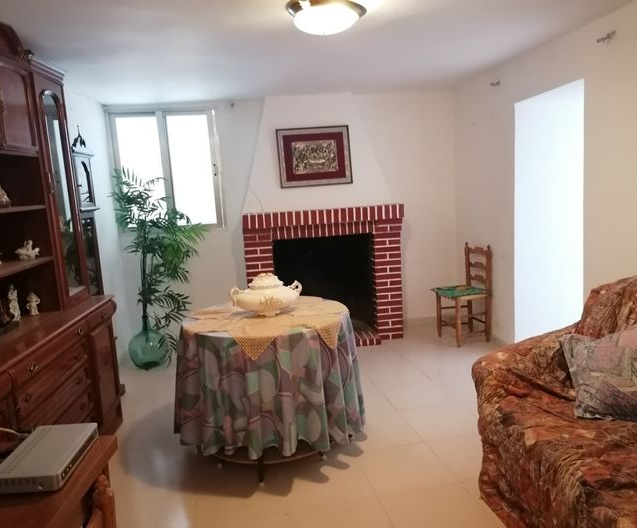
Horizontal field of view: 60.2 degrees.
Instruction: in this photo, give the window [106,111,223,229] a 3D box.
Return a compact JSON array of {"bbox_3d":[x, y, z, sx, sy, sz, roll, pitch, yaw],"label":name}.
[{"bbox_3d":[-1.352,-0.845,4.887,0.950,1.020,0.090,-5,7,-9],"label":"window"}]

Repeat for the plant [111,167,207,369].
[{"bbox_3d":[-1.303,0.028,4.617,0.760,1.650,0.660,-5,7,-9],"label":"plant"}]

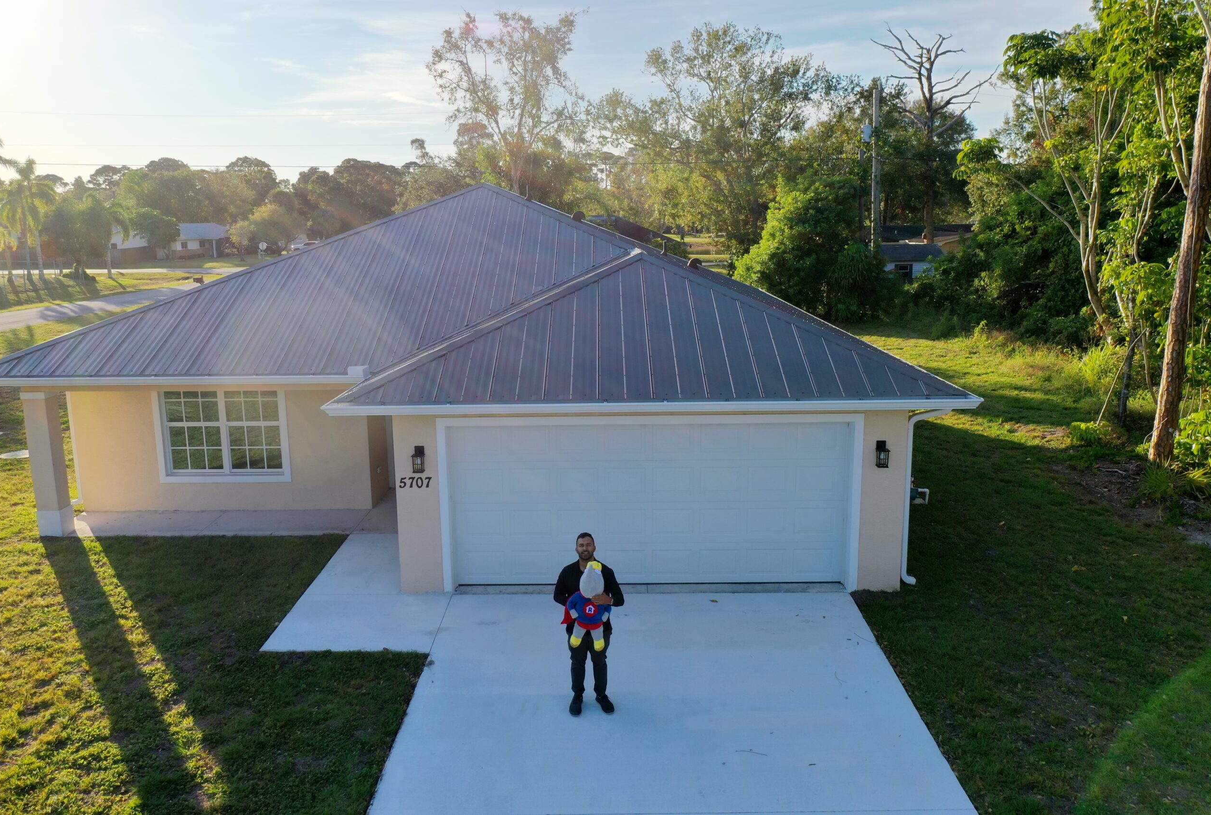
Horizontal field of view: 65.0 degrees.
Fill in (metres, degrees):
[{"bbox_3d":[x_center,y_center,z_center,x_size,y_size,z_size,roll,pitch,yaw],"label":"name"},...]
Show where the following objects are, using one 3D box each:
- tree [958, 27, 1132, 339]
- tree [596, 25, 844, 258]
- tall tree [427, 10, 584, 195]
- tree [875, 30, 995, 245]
[{"bbox_3d":[15.868,-7.818,34.347,6.100,11.050,5.300,-1,11,1],"label":"tree"},{"bbox_3d":[5.783,-12.395,49.491,12.322,14.349,10.843,-1,11,1],"label":"tree"},{"bbox_3d":[-4.515,-11.207,44.715,7.142,14.099,6.428,-1,11,1],"label":"tall tree"},{"bbox_3d":[19.218,-14.335,56.059,6.800,15.100,6.000,-1,11,1],"label":"tree"}]

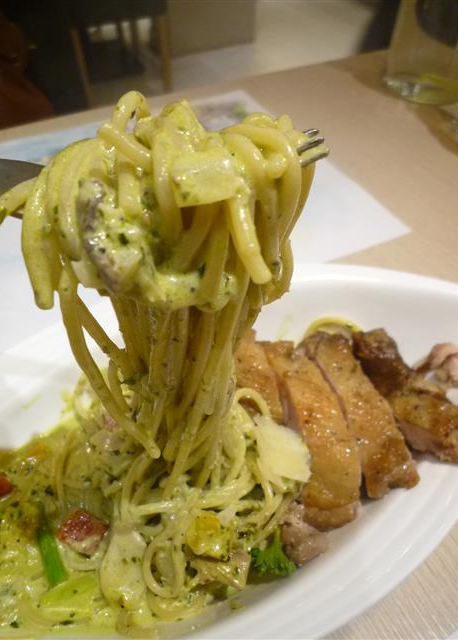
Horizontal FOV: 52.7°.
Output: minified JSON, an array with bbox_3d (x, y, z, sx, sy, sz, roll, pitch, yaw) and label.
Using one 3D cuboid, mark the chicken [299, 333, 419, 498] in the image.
[{"bbox_3d":[0.059,0.044,0.211,0.024,0.024,0.069,-7,49,-6],"label":"chicken"}]

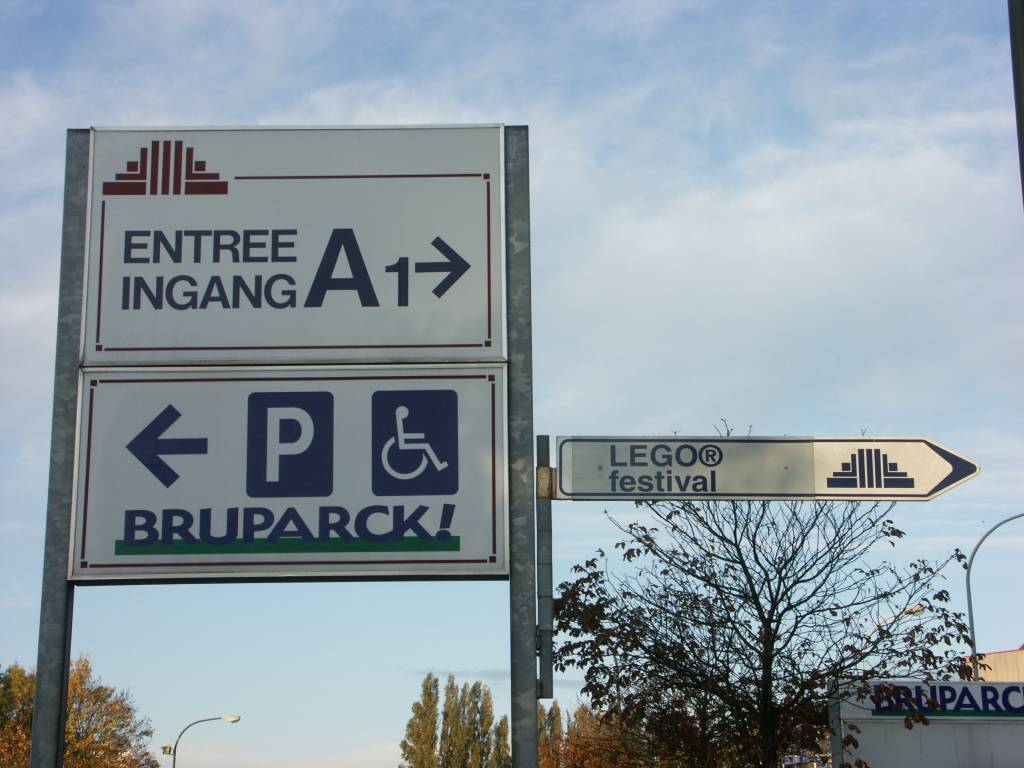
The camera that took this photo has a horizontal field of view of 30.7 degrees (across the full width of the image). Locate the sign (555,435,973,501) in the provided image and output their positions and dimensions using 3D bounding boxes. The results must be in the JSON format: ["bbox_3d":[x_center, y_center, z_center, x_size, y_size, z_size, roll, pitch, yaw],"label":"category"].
[{"bbox_3d":[1.207,0.400,8.737,1.999,0.302,0.030,0,-16,-4],"label":"sign"}]

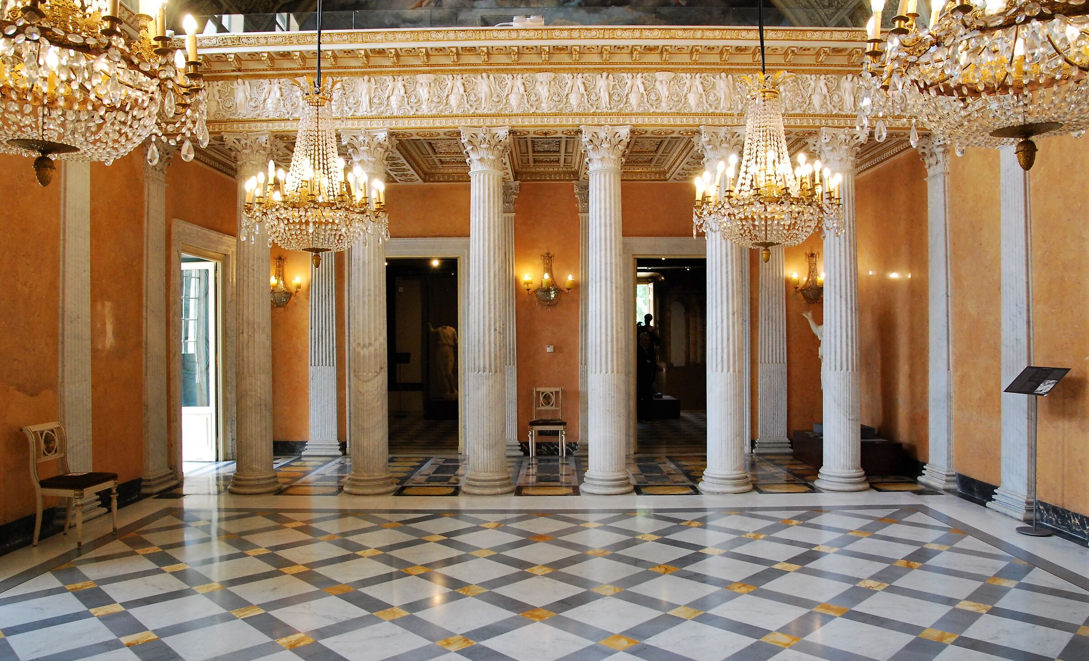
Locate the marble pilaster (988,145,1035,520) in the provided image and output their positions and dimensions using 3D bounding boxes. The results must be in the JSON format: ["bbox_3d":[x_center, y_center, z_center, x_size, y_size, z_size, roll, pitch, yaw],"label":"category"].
[{"bbox_3d":[4.025,-0.189,6.308,0.150,3.640,0.590,0,-1,0],"label":"marble pilaster"}]

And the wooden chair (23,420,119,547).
[{"bbox_3d":[-3.674,1.177,5.626,0.525,0.920,0.490,0,-1,0],"label":"wooden chair"}]

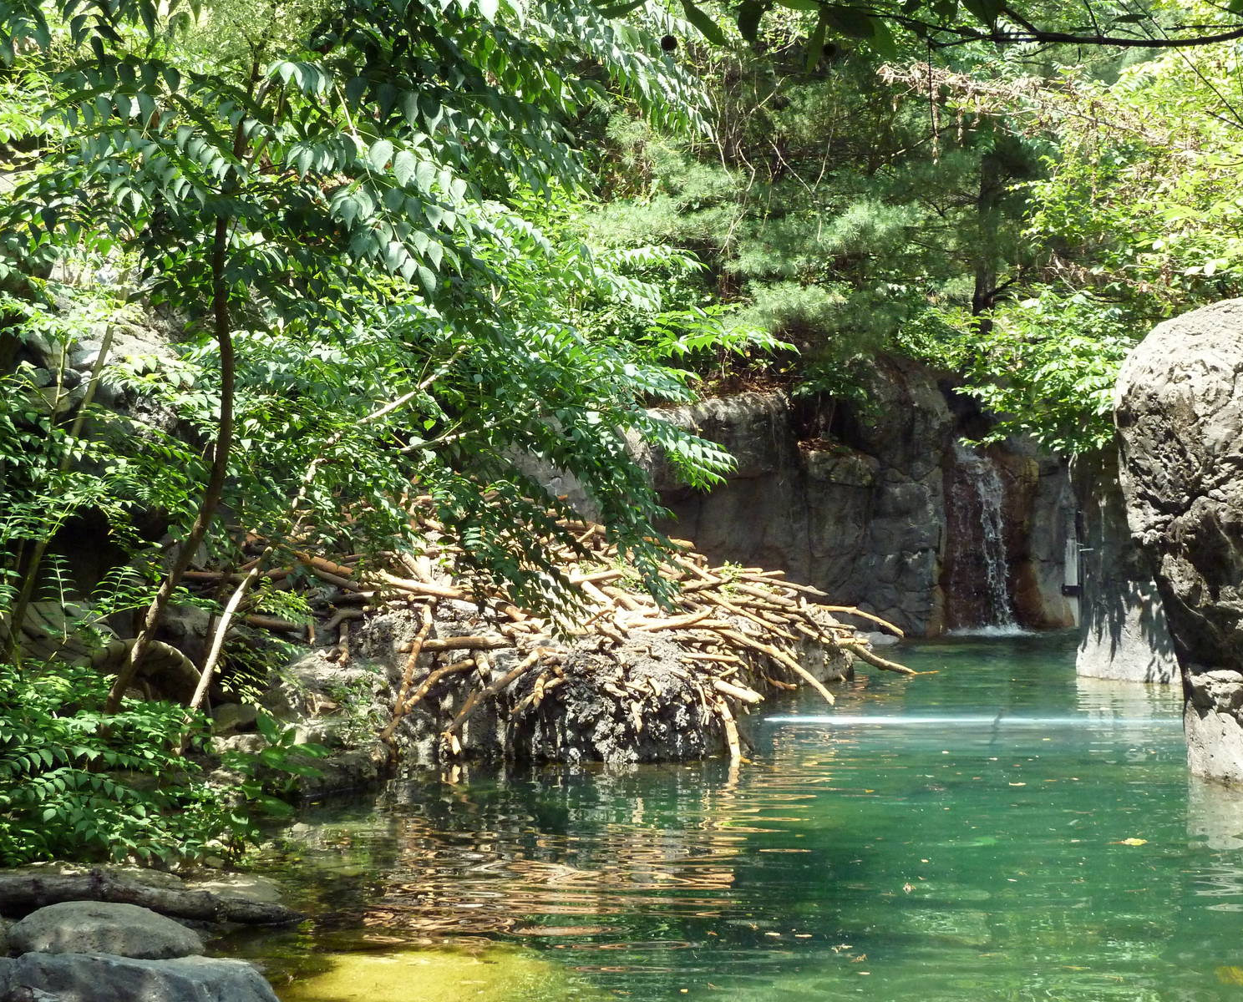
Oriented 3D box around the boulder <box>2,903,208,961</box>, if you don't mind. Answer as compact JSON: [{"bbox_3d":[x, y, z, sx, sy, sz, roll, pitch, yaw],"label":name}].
[{"bbox_3d":[-1.696,1.425,7.500,0.630,0.200,0.420,0,3,-6],"label":"boulder"}]

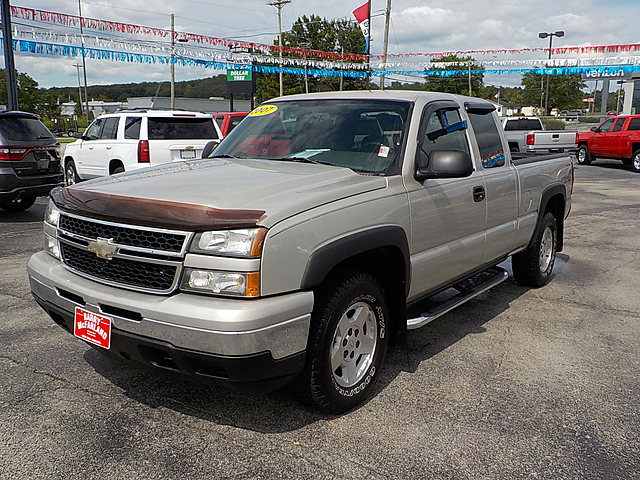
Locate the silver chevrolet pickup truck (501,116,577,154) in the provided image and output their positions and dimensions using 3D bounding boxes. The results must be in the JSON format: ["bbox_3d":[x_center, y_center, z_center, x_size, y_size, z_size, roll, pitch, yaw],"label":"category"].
[{"bbox_3d":[7.850,-3.930,22.300,2.030,1.880,5.840,-2,11,-9],"label":"silver chevrolet pickup truck"}]

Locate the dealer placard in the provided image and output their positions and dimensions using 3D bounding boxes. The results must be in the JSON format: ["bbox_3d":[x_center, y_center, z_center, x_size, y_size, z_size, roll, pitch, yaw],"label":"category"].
[{"bbox_3d":[-1.127,0.433,2.748,0.305,0.153,0.015,8,8,36],"label":"dealer placard"}]

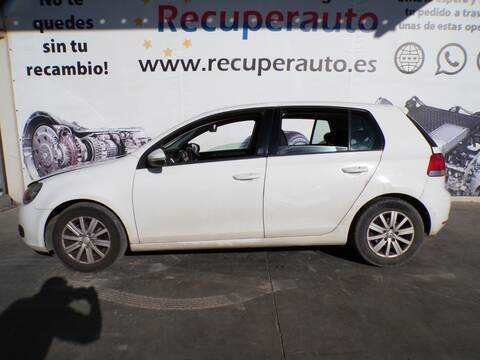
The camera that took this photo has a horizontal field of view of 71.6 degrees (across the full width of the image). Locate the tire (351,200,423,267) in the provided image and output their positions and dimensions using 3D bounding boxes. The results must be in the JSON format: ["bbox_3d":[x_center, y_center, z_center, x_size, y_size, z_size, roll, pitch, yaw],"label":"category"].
[{"bbox_3d":[1.289,0.456,2.915,0.618,0.618,0.202,-1,8,-1],"label":"tire"}]

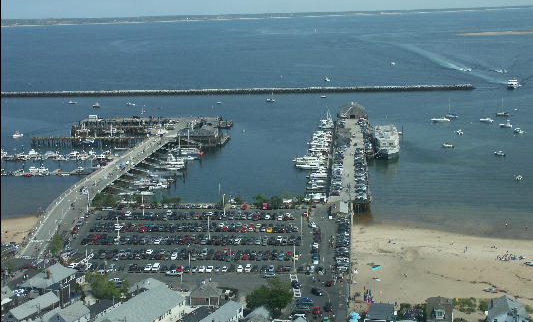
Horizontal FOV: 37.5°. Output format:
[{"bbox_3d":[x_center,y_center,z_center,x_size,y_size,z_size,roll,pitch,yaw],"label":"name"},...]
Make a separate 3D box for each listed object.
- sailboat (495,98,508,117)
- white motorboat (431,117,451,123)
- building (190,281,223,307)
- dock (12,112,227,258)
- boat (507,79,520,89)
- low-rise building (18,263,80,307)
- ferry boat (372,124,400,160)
[{"bbox_3d":[198.570,-45.327,660.058,11.000,15.500,3.400,2,11,18],"label":"sailboat"},{"bbox_3d":[141.297,-32.914,637.109,15.500,2.900,4.200,2,11,18],"label":"white motorboat"},{"bbox_3d":[-18.718,41.180,245.992,9.200,6.900,7.000,-1,11,5],"label":"building"},{"bbox_3d":[-117.171,-0.698,489.736,150.000,11.000,382.000,0,11,8],"label":"dock"},{"bbox_3d":[276.856,-85.939,883.224,6.500,8.000,18.000,-3,11,-5],"label":"boat"},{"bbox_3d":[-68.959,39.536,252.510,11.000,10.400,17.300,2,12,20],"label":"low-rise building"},{"bbox_3d":[80.013,-13.564,523.545,13.500,12.500,58.000,0,11,7],"label":"ferry boat"}]

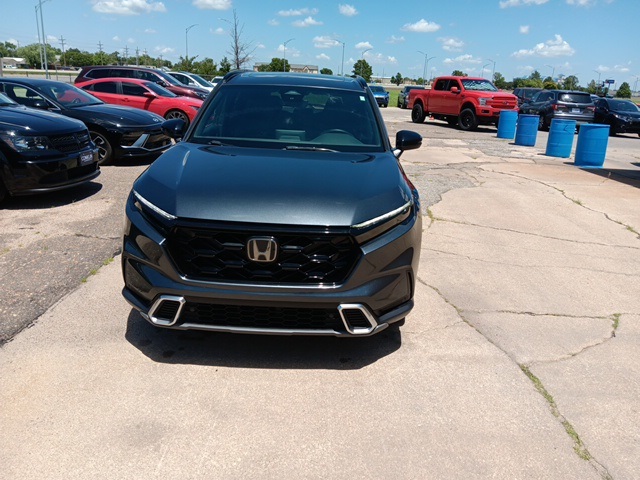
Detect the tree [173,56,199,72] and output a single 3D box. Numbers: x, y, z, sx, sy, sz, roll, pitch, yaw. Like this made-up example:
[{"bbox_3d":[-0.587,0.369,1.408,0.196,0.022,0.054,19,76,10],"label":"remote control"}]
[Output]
[{"bbox_3d":[-20.185,-25.649,73.040,3.513,4.179,3.513,-3,19,-15],"label":"tree"}]

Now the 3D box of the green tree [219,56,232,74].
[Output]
[{"bbox_3d":[-14.186,-25.297,72.409,2.065,4.387,2.065,-1,19,-11],"label":"green tree"}]

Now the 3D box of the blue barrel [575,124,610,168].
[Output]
[{"bbox_3d":[5.943,-2.043,10.495,0.590,0.900,0.590,11,20,27],"label":"blue barrel"}]

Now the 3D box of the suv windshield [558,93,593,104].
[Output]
[{"bbox_3d":[10.829,-5.989,20.374,1.420,0.460,0.200,0,18,-3],"label":"suv windshield"}]

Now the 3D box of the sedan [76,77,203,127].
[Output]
[{"bbox_3d":[-5.511,-4.204,14.799,4.800,1.450,1.850,5,19,6],"label":"sedan"}]

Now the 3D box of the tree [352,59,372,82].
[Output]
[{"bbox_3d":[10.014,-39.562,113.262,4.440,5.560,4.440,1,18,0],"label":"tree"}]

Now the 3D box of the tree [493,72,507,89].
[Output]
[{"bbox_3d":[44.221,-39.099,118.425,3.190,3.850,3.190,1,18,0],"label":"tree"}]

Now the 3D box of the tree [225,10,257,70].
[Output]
[{"bbox_3d":[-10.166,-24.739,62.605,3.835,9.837,3.835,-1,19,-9],"label":"tree"}]

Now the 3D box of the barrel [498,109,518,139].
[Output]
[{"bbox_3d":[6.594,-4.044,16.867,0.585,0.900,0.585,9,20,19],"label":"barrel"}]

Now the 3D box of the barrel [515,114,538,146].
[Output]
[{"bbox_3d":[6.375,-3.361,14.760,0.585,0.900,0.585,10,20,21],"label":"barrel"}]

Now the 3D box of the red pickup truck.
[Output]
[{"bbox_3d":[6.096,-5.988,20.925,2.100,2.020,5.800,-5,19,-20],"label":"red pickup truck"}]

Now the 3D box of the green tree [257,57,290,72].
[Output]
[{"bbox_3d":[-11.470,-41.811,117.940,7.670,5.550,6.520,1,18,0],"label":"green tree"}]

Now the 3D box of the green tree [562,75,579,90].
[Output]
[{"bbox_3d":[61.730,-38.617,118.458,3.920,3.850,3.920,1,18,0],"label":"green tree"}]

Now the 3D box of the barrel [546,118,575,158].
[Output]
[{"bbox_3d":[6.330,-2.671,12.619,0.585,0.900,0.585,11,20,24],"label":"barrel"}]

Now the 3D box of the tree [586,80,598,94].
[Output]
[{"bbox_3d":[47.321,-26.115,84.135,1.842,3.423,1.842,12,21,26],"label":"tree"}]

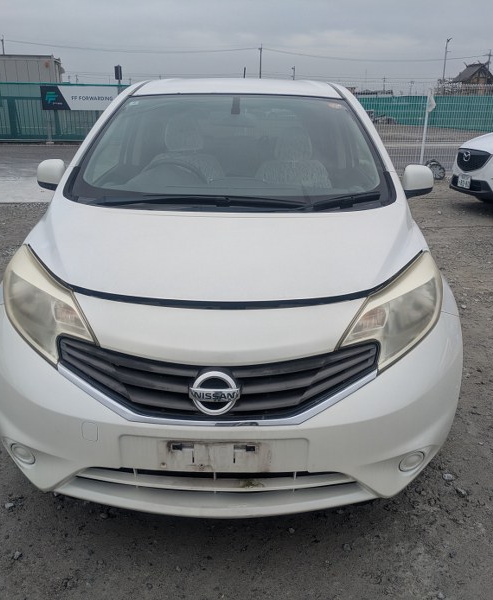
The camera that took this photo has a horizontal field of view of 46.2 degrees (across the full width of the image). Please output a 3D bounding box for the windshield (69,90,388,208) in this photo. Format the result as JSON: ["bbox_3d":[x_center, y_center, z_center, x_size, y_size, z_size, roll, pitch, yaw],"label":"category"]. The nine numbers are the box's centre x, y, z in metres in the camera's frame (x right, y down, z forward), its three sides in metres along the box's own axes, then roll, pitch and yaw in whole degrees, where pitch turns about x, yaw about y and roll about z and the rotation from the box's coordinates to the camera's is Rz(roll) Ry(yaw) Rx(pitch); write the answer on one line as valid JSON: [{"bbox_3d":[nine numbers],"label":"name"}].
[{"bbox_3d":[-0.060,-0.659,2.674,1.400,0.140,0.940,1,46,1],"label":"windshield"}]

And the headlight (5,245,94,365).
[{"bbox_3d":[-0.634,0.019,1.885,0.410,0.290,0.500,1,19,1],"label":"headlight"}]

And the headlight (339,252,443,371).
[{"bbox_3d":[0.466,0.036,1.866,0.410,0.290,0.500,1,19,1],"label":"headlight"}]

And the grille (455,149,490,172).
[{"bbox_3d":[2.985,-1.861,7.662,0.150,0.310,0.760,-3,19,-10],"label":"grille"}]

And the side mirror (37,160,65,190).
[{"bbox_3d":[-0.920,-0.599,2.812,0.190,0.160,0.140,1,19,1],"label":"side mirror"}]

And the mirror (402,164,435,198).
[{"bbox_3d":[0.803,-0.573,2.782,0.190,0.160,0.140,1,19,1],"label":"mirror"}]

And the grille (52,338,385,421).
[{"bbox_3d":[-0.091,0.228,1.659,0.970,0.200,0.200,1,19,1],"label":"grille"}]

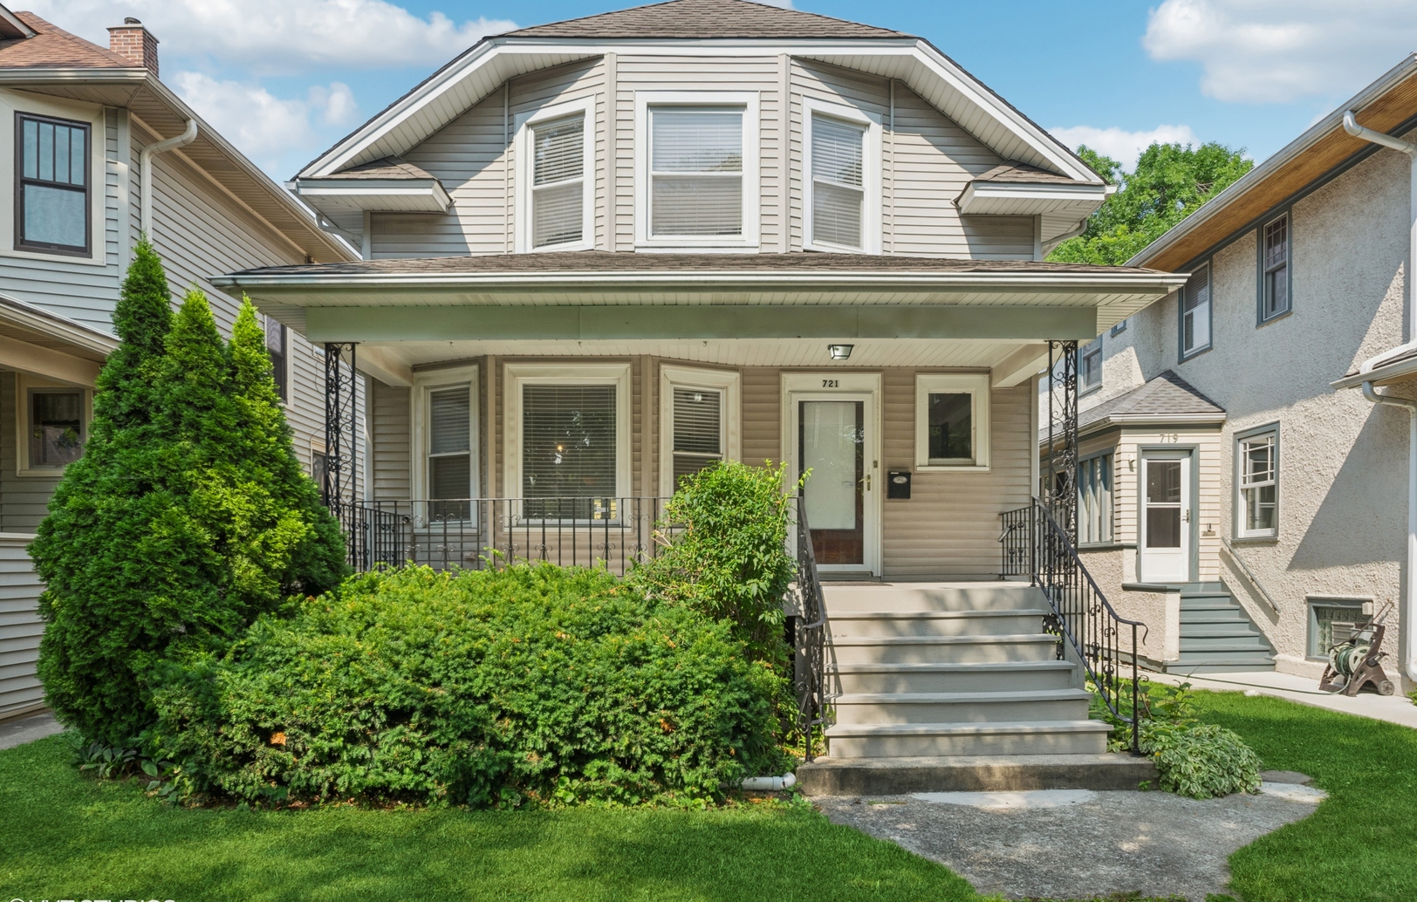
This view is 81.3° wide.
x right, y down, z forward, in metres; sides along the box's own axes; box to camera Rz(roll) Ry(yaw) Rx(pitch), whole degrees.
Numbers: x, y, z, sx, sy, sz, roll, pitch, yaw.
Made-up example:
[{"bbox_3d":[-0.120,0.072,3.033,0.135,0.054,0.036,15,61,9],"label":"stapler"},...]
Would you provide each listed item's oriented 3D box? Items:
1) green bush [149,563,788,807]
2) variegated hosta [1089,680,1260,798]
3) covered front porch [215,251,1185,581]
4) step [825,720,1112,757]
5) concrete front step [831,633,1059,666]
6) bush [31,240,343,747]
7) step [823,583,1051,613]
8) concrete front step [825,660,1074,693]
[{"bbox_3d":[-1.730,1.680,6.200,4.450,1.550,1.750,0,-4,0],"label":"green bush"},{"bbox_3d":[3.450,2.130,6.200,1.180,0.650,1.100,0,-4,0],"label":"variegated hosta"},{"bbox_3d":[-0.070,-0.492,8.050,8.050,3.650,2.400,0,-4,0],"label":"covered front porch"},{"bbox_3d":[1.923,2.163,6.170,2.070,0.205,0.310,0,-4,0],"label":"step"},{"bbox_3d":[1.954,1.681,7.040,2.010,0.205,0.310,0,-4,0],"label":"concrete front step"},{"bbox_3d":[-4.830,0.352,7.550,2.650,4.500,1.900,0,-4,0],"label":"bush"},{"bbox_3d":[1.954,1.360,7.620,2.010,0.205,0.310,0,-4,0],"label":"step"},{"bbox_3d":[1.923,1.841,6.750,2.070,0.205,0.310,0,-4,0],"label":"concrete front step"}]

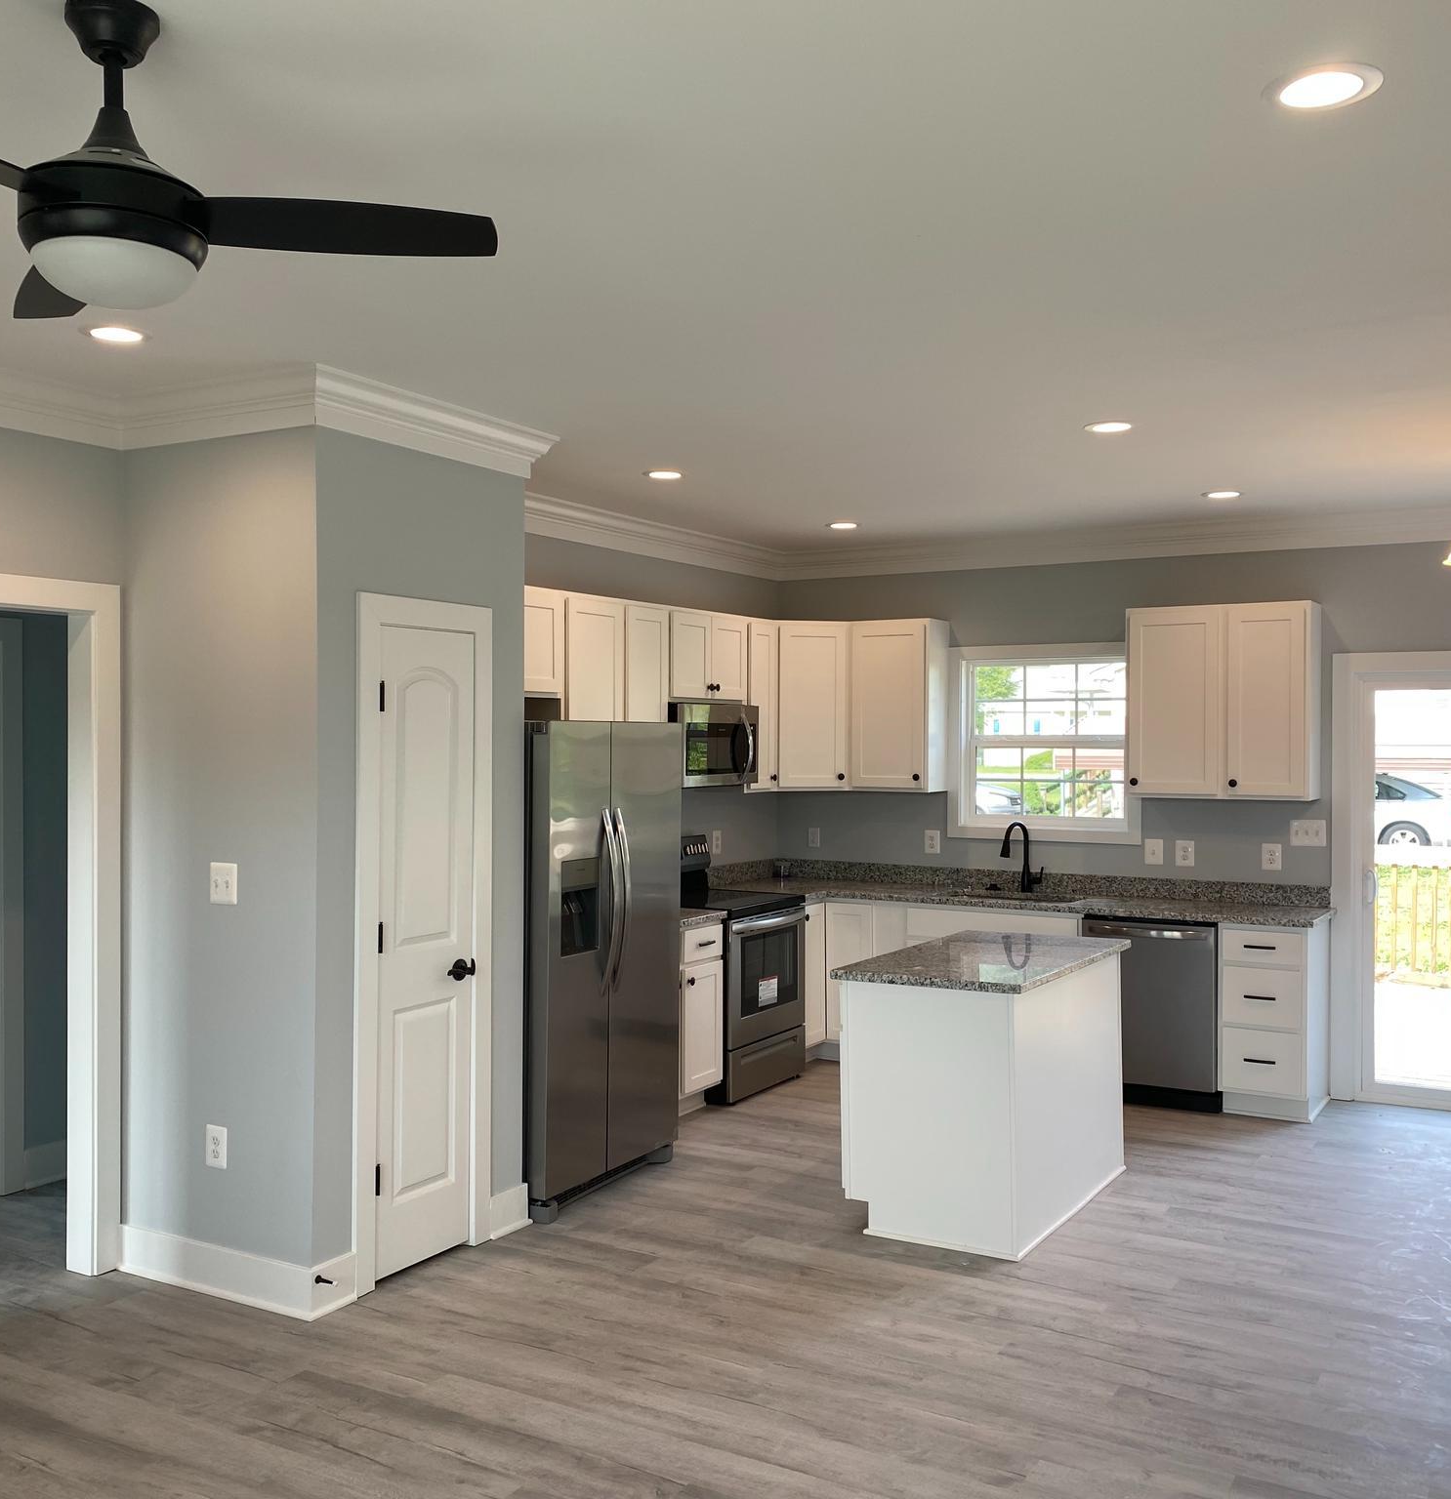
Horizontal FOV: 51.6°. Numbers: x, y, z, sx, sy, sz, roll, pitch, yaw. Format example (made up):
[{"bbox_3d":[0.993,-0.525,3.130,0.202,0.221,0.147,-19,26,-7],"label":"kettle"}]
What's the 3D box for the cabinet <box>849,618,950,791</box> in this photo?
[{"bbox_3d":[0.941,-0.232,8.101,0.446,0.918,0.320,0,0,30],"label":"cabinet"}]

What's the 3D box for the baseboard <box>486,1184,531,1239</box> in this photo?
[{"bbox_3d":[-0.739,1.586,5.172,0.032,0.142,0.222,0,0,30],"label":"baseboard"}]

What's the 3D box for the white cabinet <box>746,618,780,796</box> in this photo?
[{"bbox_3d":[0.055,-0.231,7.890,0.323,0.907,0.327,0,0,31],"label":"white cabinet"}]

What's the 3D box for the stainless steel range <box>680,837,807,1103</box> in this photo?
[{"bbox_3d":[-0.041,1.053,7.359,0.670,1.190,0.765,0,0,30],"label":"stainless steel range"}]

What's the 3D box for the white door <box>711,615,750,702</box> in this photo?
[{"bbox_3d":[0.014,-0.452,7.623,0.025,0.410,0.363,0,0,30],"label":"white door"}]

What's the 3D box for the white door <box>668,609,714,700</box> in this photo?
[{"bbox_3d":[-0.172,-0.451,7.303,0.025,0.410,0.370,0,0,30],"label":"white door"}]

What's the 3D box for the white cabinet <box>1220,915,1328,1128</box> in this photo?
[{"bbox_3d":[2.563,1.224,6.986,0.388,0.873,0.630,0,0,30],"label":"white cabinet"}]

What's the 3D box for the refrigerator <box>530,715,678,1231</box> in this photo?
[{"bbox_3d":[-0.741,0.775,5.860,0.880,1.755,0.900,0,0,30],"label":"refrigerator"}]

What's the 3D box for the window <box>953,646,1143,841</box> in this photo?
[{"bbox_3d":[1.670,-0.037,7.860,1.034,1.033,0.109,0,0,31],"label":"window"}]

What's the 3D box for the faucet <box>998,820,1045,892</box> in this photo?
[{"bbox_3d":[1.518,0.560,7.667,0.134,0.364,0.252,0,0,31],"label":"faucet"}]

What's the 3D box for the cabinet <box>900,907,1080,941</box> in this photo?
[{"bbox_3d":[1.437,1.206,7.604,0.916,0.869,0.611,0,0,31],"label":"cabinet"}]

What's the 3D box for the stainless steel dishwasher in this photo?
[{"bbox_3d":[2.094,1.212,7.193,0.614,0.863,0.604,0,0,31],"label":"stainless steel dishwasher"}]

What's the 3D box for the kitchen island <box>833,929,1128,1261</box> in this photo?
[{"bbox_3d":[0.982,1.209,5.553,0.679,0.905,1.299,0,0,30],"label":"kitchen island"}]

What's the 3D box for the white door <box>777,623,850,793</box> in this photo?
[{"bbox_3d":[0.478,-0.231,8.074,0.386,0.879,0.024,0,0,-15],"label":"white door"}]

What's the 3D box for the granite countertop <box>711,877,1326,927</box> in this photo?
[{"bbox_3d":[1.361,0.758,7.469,3.008,0.033,0.918,0,0,31],"label":"granite countertop"}]

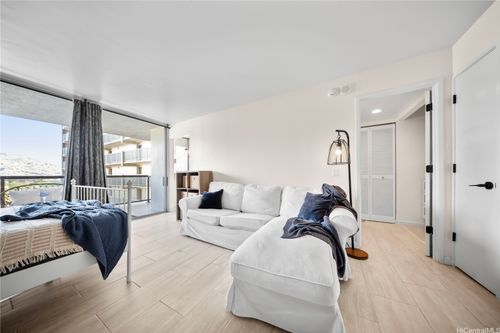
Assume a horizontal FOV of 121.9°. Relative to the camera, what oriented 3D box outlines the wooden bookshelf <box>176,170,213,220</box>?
[{"bbox_3d":[-1.172,0.645,2.938,0.730,1.040,0.335,-1,-1,31],"label":"wooden bookshelf"}]

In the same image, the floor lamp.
[{"bbox_3d":[1.214,0.333,1.728,0.360,1.570,0.290,0,-1,-20],"label":"floor lamp"}]

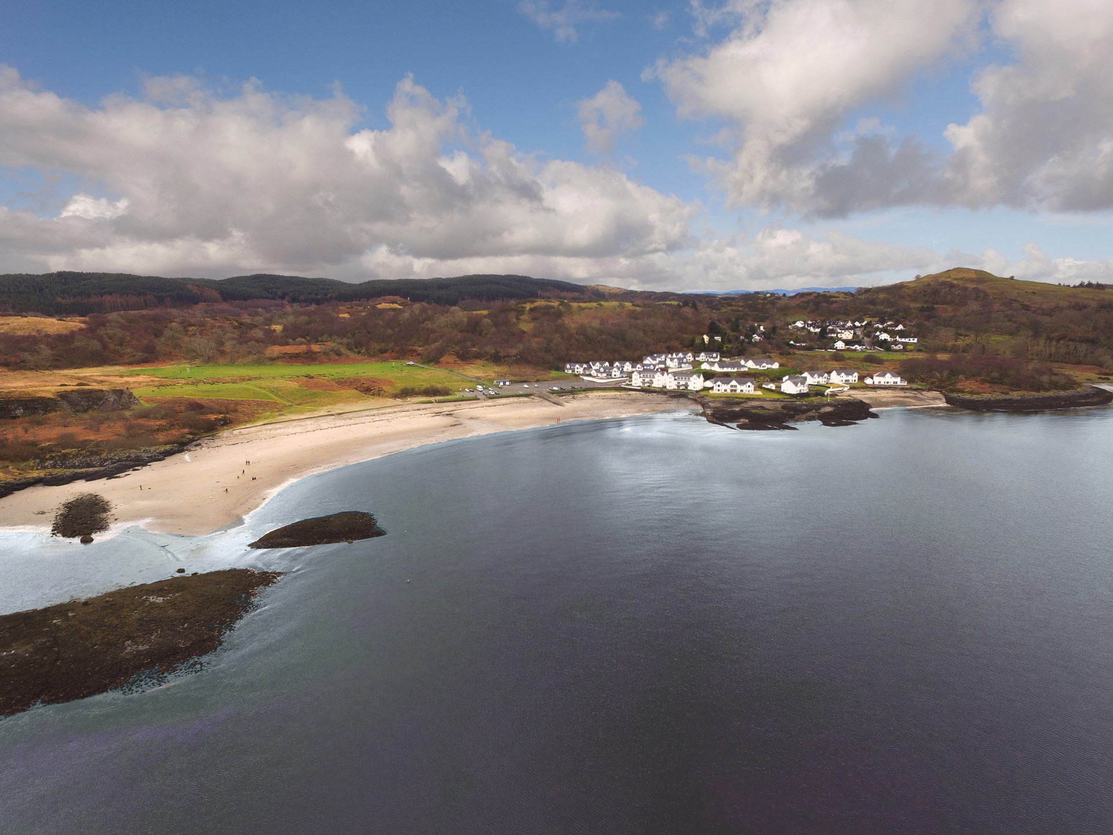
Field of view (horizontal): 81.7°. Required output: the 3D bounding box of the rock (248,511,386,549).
[{"bbox_3d":[-62.800,29.300,169.500,32.500,2.400,21.500,-5,12,-28],"label":"rock"}]

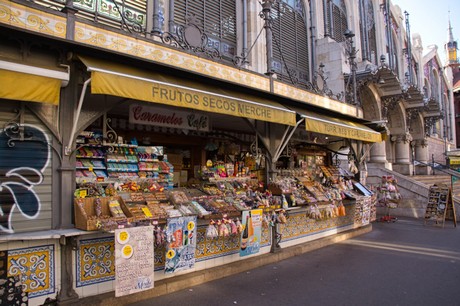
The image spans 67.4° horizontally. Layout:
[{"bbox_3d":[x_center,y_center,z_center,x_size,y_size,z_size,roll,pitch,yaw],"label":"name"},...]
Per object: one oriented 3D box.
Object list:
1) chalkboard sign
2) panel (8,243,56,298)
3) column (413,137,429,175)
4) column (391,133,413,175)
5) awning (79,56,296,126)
[{"bbox_3d":[6.363,1.594,10.405,0.450,1.250,0.680,0,-4,-12],"label":"chalkboard sign"},{"bbox_3d":[-2.100,1.265,3.654,0.480,0.520,0.040,3,-6,-45],"label":"panel"},{"bbox_3d":[10.157,0.233,18.264,0.770,1.970,0.770,3,-6,-45],"label":"column"},{"bbox_3d":[8.234,0.060,16.455,0.770,1.970,0.770,3,-6,-45],"label":"column"},{"bbox_3d":[-0.310,-0.812,5.103,3.760,0.560,0.470,3,-6,-45],"label":"awning"}]

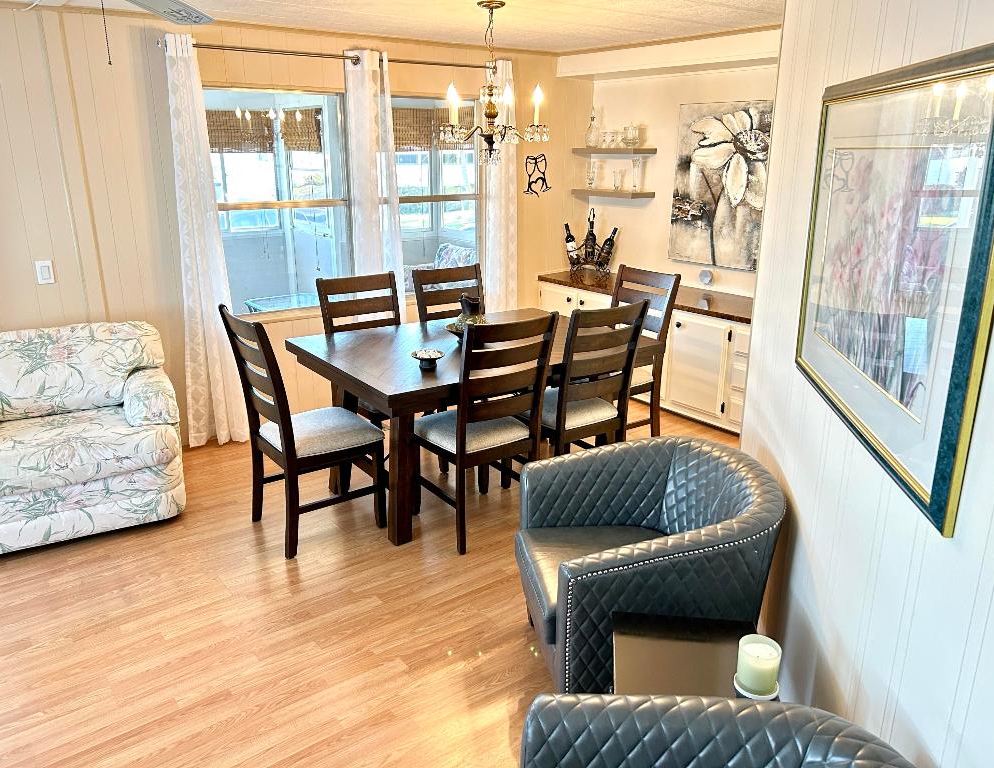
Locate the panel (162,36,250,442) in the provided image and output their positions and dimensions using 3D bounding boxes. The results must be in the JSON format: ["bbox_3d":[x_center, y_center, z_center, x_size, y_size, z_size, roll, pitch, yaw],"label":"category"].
[{"bbox_3d":[-1.633,-0.705,4.201,0.330,2.220,0.130,-13,21,-35],"label":"panel"}]

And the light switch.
[{"bbox_3d":[-2.266,-0.558,3.864,0.070,0.115,0.012,-13,21,-35],"label":"light switch"}]

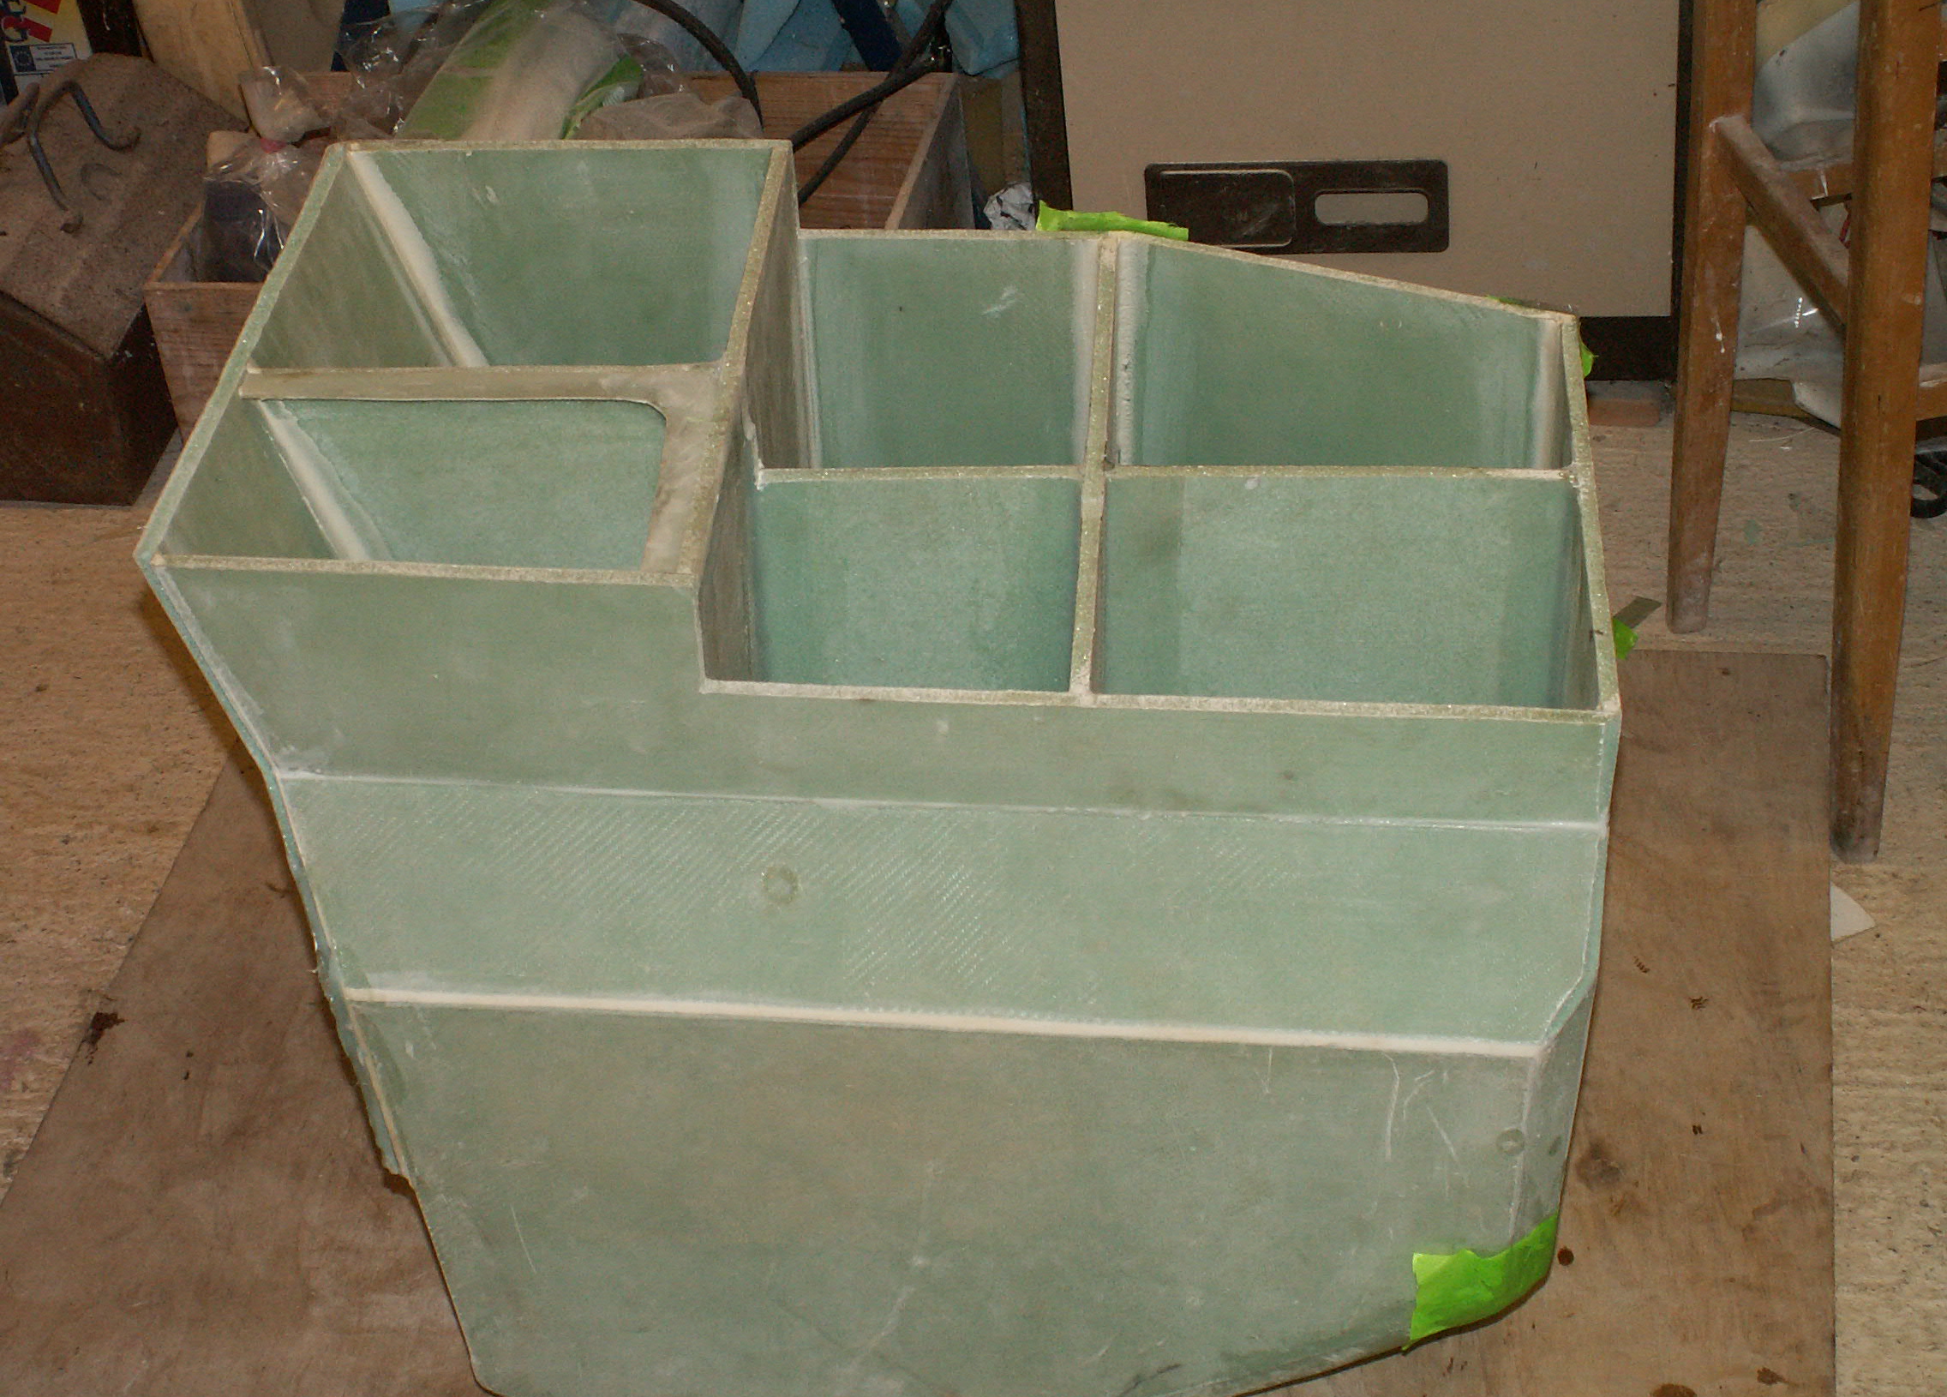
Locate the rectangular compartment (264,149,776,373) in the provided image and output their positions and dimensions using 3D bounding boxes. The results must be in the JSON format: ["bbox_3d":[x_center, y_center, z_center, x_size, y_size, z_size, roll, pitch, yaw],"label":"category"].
[{"bbox_3d":[-0.236,-0.142,1.986,0.240,0.240,0.227,1,38,3],"label":"rectangular compartment"}]

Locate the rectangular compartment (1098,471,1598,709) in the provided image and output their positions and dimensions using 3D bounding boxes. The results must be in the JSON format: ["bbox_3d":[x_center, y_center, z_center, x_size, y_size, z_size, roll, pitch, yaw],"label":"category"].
[{"bbox_3d":[0.184,0.035,1.838,0.239,0.230,0.187,1,38,3],"label":"rectangular compartment"}]

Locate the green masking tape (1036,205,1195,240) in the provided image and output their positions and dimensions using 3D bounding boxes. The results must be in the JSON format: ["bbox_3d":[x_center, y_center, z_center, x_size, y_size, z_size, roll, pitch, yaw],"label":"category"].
[{"bbox_3d":[0.079,-0.268,2.045,0.088,0.026,0.024,1,38,3],"label":"green masking tape"}]

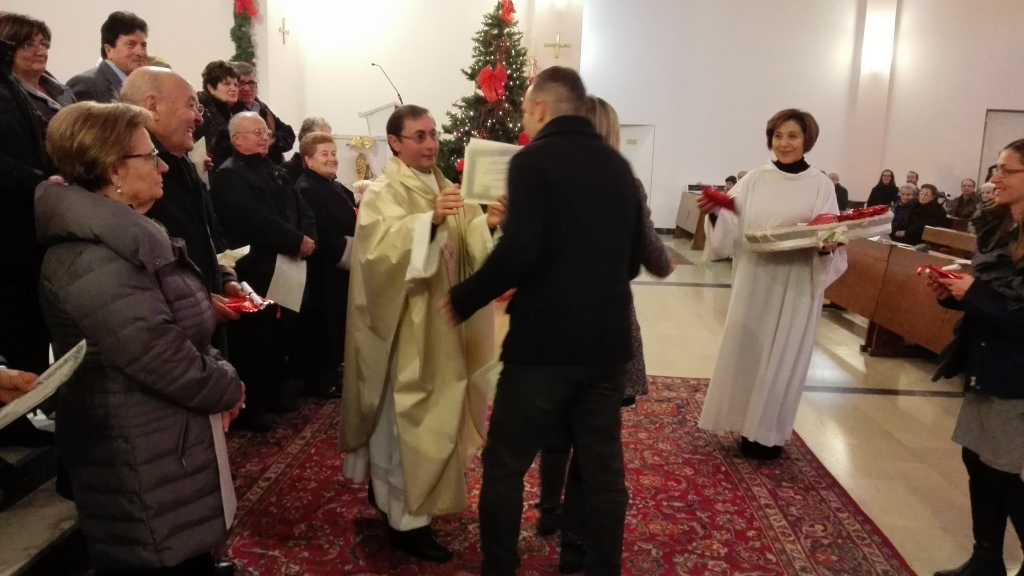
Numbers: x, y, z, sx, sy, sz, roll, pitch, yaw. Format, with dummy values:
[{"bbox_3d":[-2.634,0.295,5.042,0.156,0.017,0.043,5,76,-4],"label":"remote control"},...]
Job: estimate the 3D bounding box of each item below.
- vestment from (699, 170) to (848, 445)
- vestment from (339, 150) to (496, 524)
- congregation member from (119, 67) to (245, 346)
[{"bbox_3d":[1.292,0.081,3.755,0.700,1.360,0.500,6,11,23],"label":"vestment"},{"bbox_3d":[-0.356,0.190,2.839,0.540,1.310,0.660,8,12,30],"label":"vestment"},{"bbox_3d":[-1.046,0.177,2.394,0.480,1.690,0.540,-1,10,-13],"label":"congregation member"}]

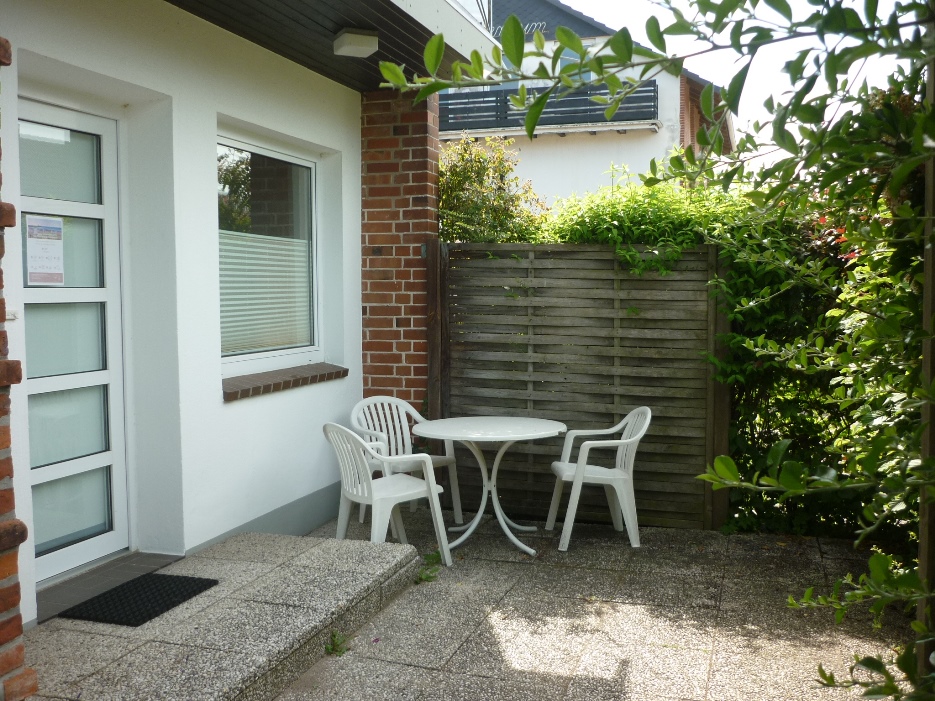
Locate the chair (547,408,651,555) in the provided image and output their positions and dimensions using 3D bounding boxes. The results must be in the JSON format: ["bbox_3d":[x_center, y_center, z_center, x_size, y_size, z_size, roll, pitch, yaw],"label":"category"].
[{"bbox_3d":[0.799,0.740,5.386,0.580,0.805,0.565,0,4,-4],"label":"chair"}]

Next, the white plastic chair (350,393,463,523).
[{"bbox_3d":[-0.414,0.732,5.861,0.565,0.805,0.580,-3,5,-39],"label":"white plastic chair"}]

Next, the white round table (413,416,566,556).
[{"bbox_3d":[0.134,0.802,5.364,0.920,0.706,0.920,0,4,0],"label":"white round table"}]

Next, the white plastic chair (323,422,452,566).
[{"bbox_3d":[-0.472,0.786,4.982,0.580,0.805,0.565,-3,4,-34],"label":"white plastic chair"}]

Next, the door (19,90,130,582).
[{"bbox_3d":[-1.823,-0.038,3.943,0.075,2.080,0.840,1,4,18],"label":"door"}]

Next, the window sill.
[{"bbox_3d":[-1.117,0.175,5.342,0.185,0.088,1.460,1,4,18],"label":"window sill"}]

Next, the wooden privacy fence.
[{"bbox_3d":[0.680,0.205,5.852,1.992,1.820,0.090,1,4,20],"label":"wooden privacy fence"}]

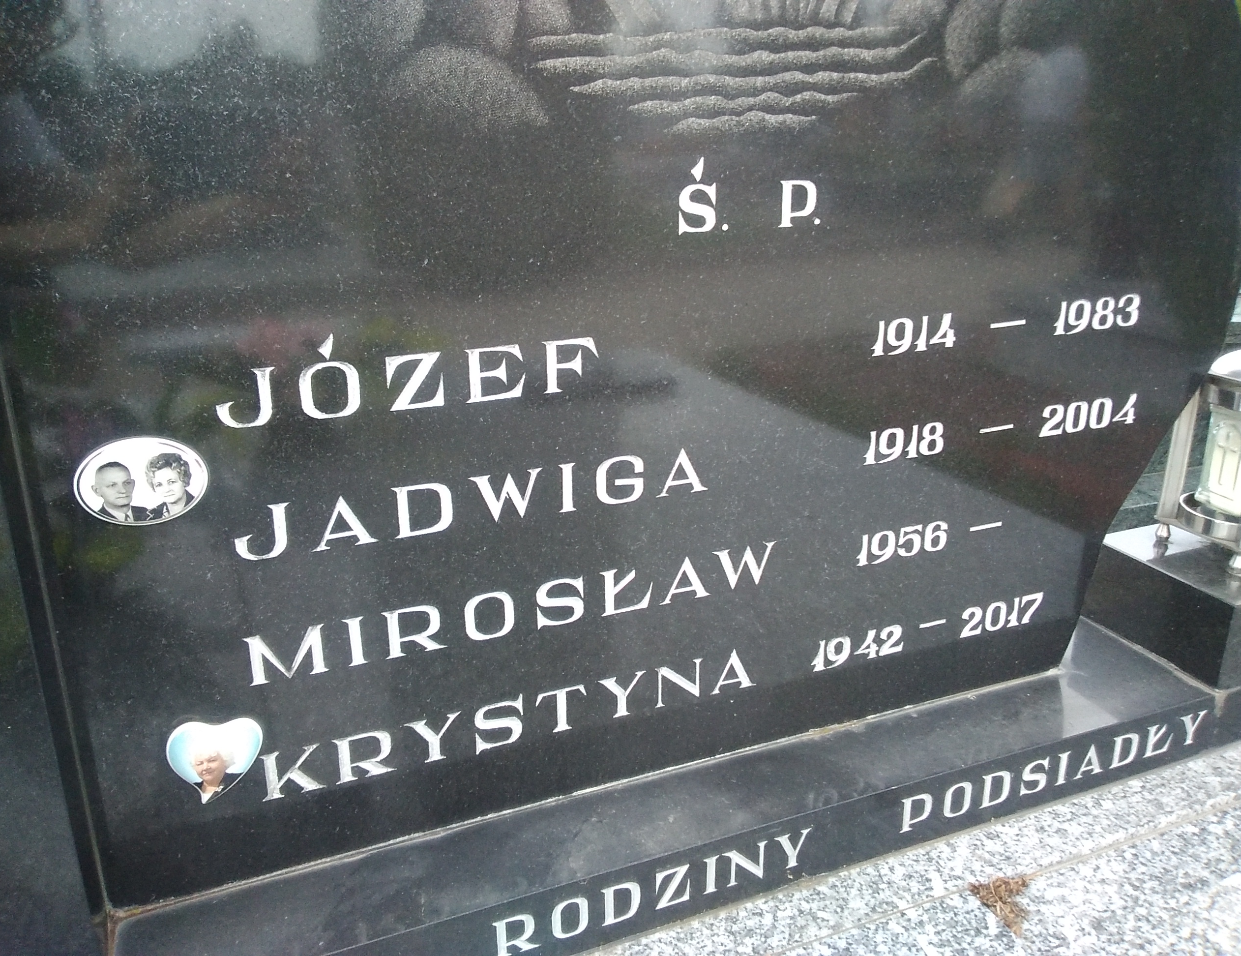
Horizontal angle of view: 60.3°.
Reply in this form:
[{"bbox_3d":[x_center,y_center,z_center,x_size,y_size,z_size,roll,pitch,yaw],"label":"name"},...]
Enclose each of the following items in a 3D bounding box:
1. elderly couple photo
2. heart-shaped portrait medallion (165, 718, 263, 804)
[{"bbox_3d":[-0.442,0.004,0.988,0.116,0.086,0.010,-8,18,-21],"label":"elderly couple photo"},{"bbox_3d":[-0.409,0.288,1.084,0.092,0.095,0.010,-8,18,-21],"label":"heart-shaped portrait medallion"}]

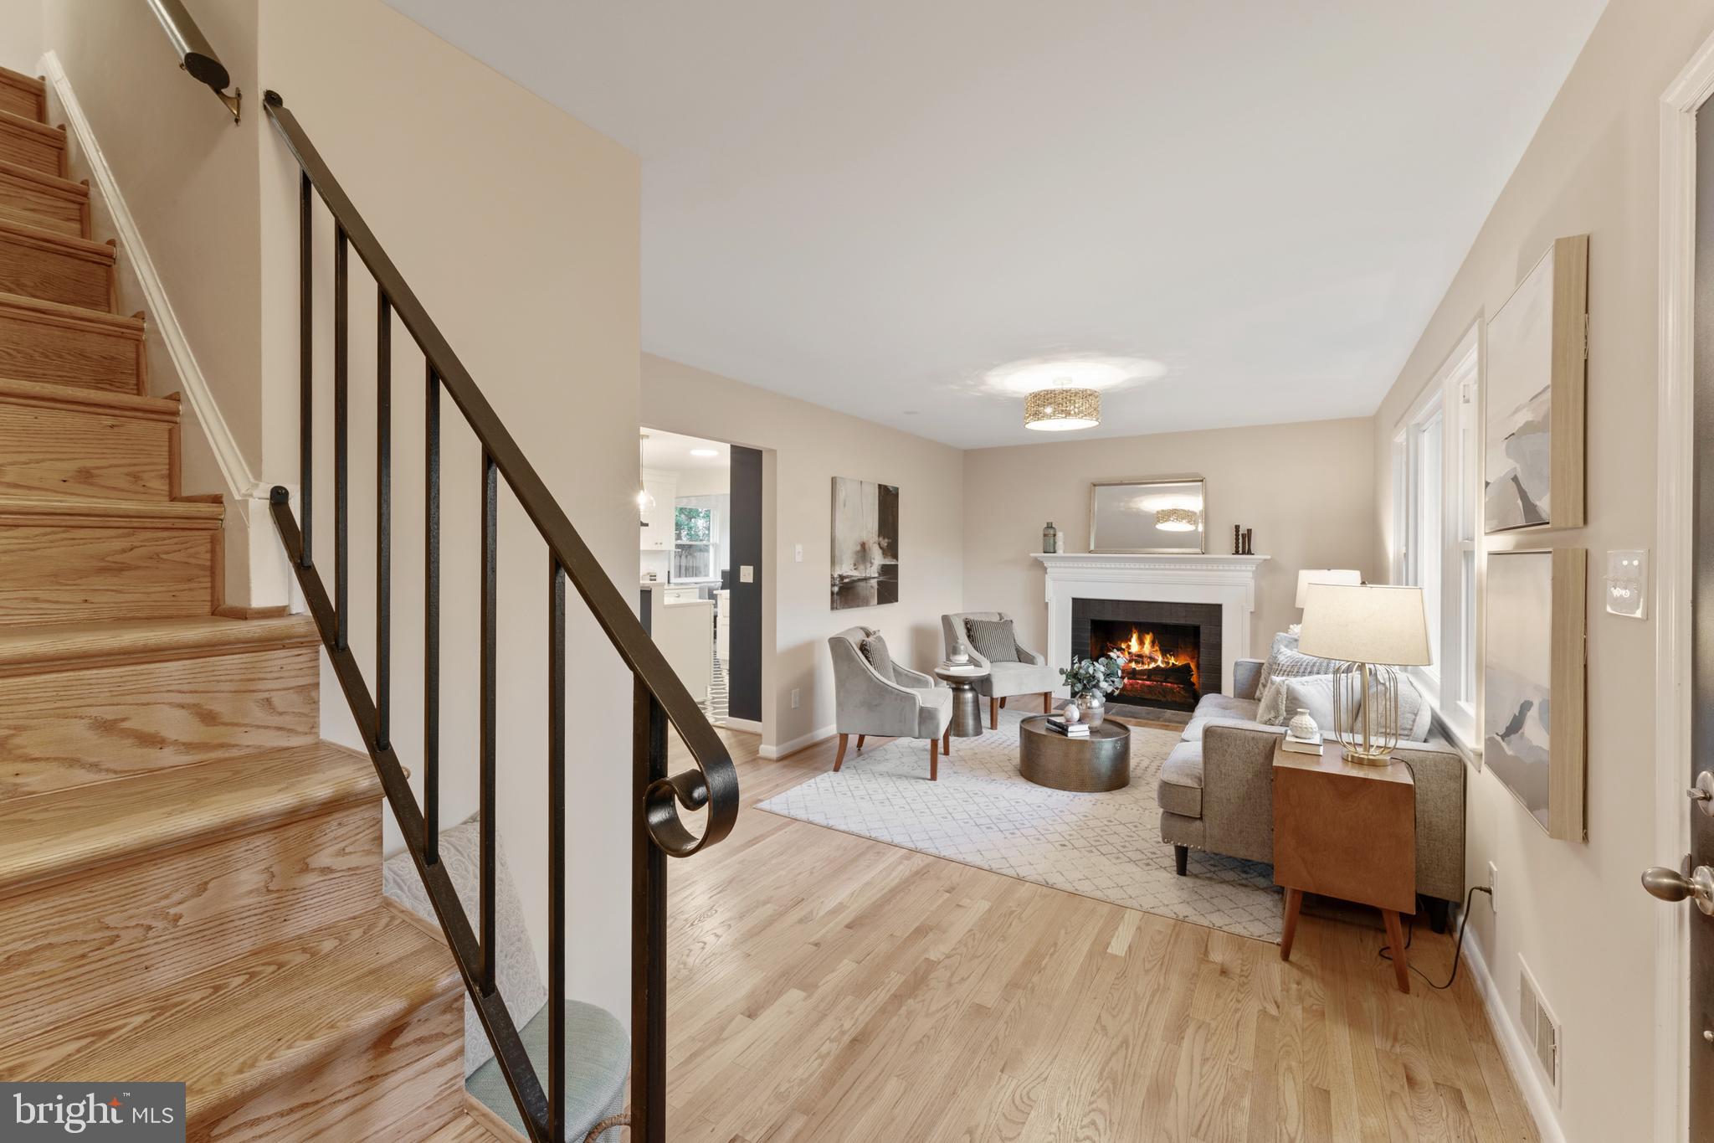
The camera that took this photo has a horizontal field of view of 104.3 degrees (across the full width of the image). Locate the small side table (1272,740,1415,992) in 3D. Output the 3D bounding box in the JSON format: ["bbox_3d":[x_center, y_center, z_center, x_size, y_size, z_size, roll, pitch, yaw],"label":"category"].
[{"bbox_3d":[1.687,0.994,2.341,0.372,0.667,0.410,1,1,33],"label":"small side table"}]

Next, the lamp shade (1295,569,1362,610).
[{"bbox_3d":[3.069,0.121,4.327,0.370,0.250,0.370,1,1,33],"label":"lamp shade"}]

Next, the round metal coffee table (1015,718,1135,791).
[{"bbox_3d":[1.357,1.115,4.165,0.655,0.295,0.655,0,1,0],"label":"round metal coffee table"}]

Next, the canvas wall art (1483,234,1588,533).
[{"bbox_3d":[1.655,-0.402,1.645,0.052,0.608,0.610,0,1,33],"label":"canvas wall art"}]

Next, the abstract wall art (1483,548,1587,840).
[{"bbox_3d":[1.640,0.254,1.631,0.052,0.607,0.600,0,1,33],"label":"abstract wall art"}]

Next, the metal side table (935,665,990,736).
[{"bbox_3d":[0.813,0.992,5.083,0.425,0.472,0.425,0,1,0],"label":"metal side table"}]

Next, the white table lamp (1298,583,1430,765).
[{"bbox_3d":[1.744,0.340,2.287,0.367,0.605,0.367,0,1,33],"label":"white table lamp"}]

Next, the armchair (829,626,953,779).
[{"bbox_3d":[0.250,0.832,4.341,0.690,0.842,0.700,0,1,16],"label":"armchair"}]

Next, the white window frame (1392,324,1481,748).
[{"bbox_3d":[2.669,-0.145,3.126,0.110,1.420,2.300,0,1,33],"label":"white window frame"}]

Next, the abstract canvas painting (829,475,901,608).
[{"bbox_3d":[0.080,-0.213,5.305,0.038,0.974,0.969,1,1,33],"label":"abstract canvas painting"}]

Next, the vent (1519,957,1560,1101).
[{"bbox_3d":[1.680,1.116,1.652,0.018,0.188,0.357,0,1,33],"label":"vent"}]

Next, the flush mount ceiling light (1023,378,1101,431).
[{"bbox_3d":[1.302,-1.070,4.210,0.457,0.270,0.457,0,1,33],"label":"flush mount ceiling light"}]

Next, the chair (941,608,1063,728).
[{"bbox_3d":[1.180,0.792,5.510,0.700,0.842,0.690,0,1,-22],"label":"chair"}]

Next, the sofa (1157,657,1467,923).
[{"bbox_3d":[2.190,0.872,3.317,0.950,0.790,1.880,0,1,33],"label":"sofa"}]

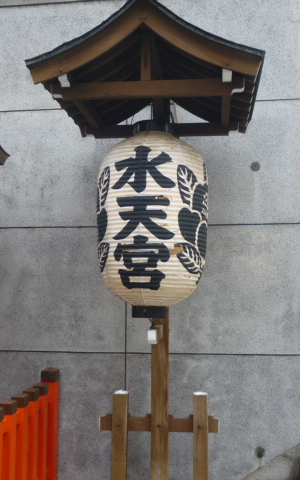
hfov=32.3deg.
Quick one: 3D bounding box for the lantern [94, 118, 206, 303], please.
[{"bbox_3d":[0.014,-0.096,2.475,0.525,0.900,0.525,-1,-6,7],"label":"lantern"}]

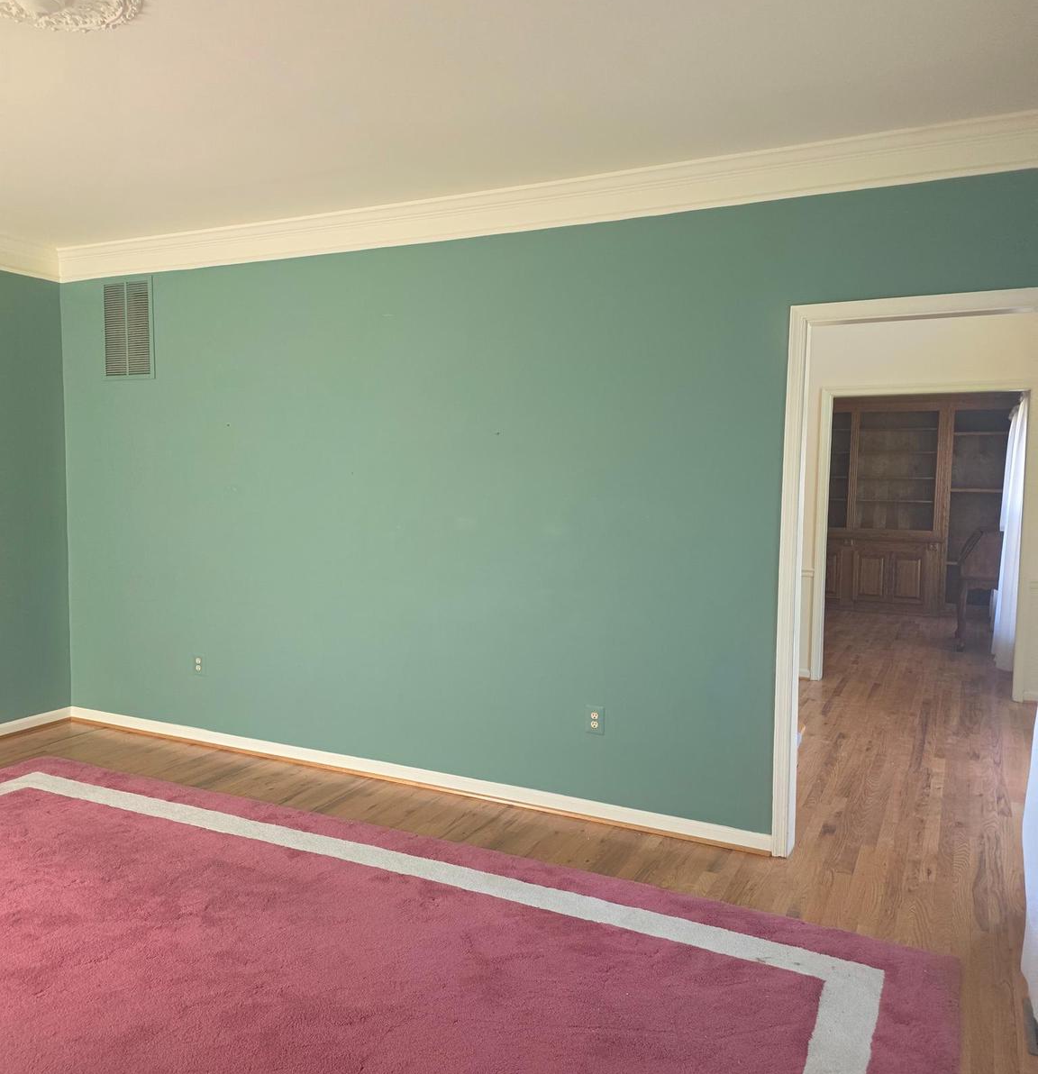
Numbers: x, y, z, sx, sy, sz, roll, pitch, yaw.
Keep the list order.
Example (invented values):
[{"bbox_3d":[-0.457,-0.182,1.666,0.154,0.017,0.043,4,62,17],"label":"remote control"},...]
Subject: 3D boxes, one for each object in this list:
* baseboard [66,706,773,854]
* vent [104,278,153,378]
[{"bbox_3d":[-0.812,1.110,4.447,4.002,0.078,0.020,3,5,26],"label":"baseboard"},{"bbox_3d":[-2.111,-1.116,4.944,0.398,0.533,0.020,3,5,26],"label":"vent"}]

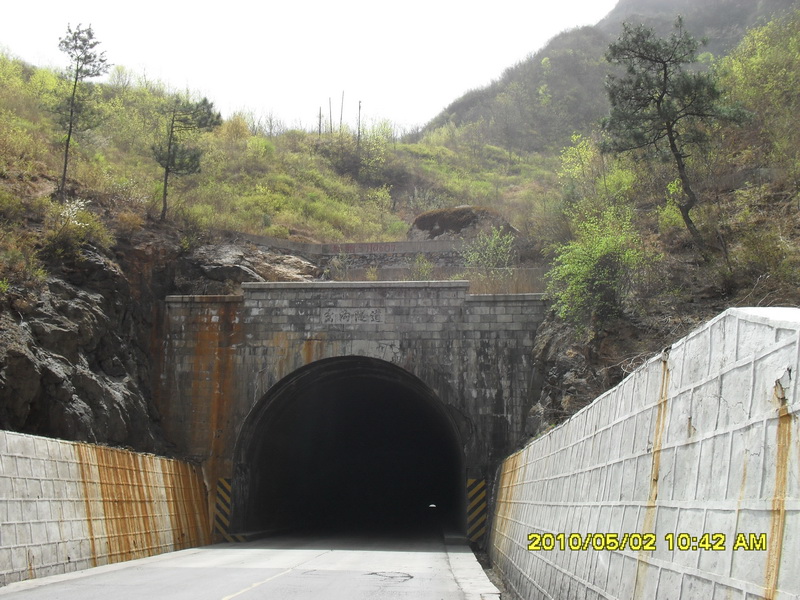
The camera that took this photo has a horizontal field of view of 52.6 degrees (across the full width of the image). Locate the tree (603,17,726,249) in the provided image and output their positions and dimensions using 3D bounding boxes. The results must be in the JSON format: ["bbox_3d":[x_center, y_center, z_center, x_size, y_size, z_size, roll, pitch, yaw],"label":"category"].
[{"bbox_3d":[8.573,-5.565,26.120,4.070,8.110,4.070,0,-14,0],"label":"tree"}]

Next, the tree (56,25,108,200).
[{"bbox_3d":[-12.678,-7.626,32.301,2.080,7.600,2.080,0,-14,0],"label":"tree"}]

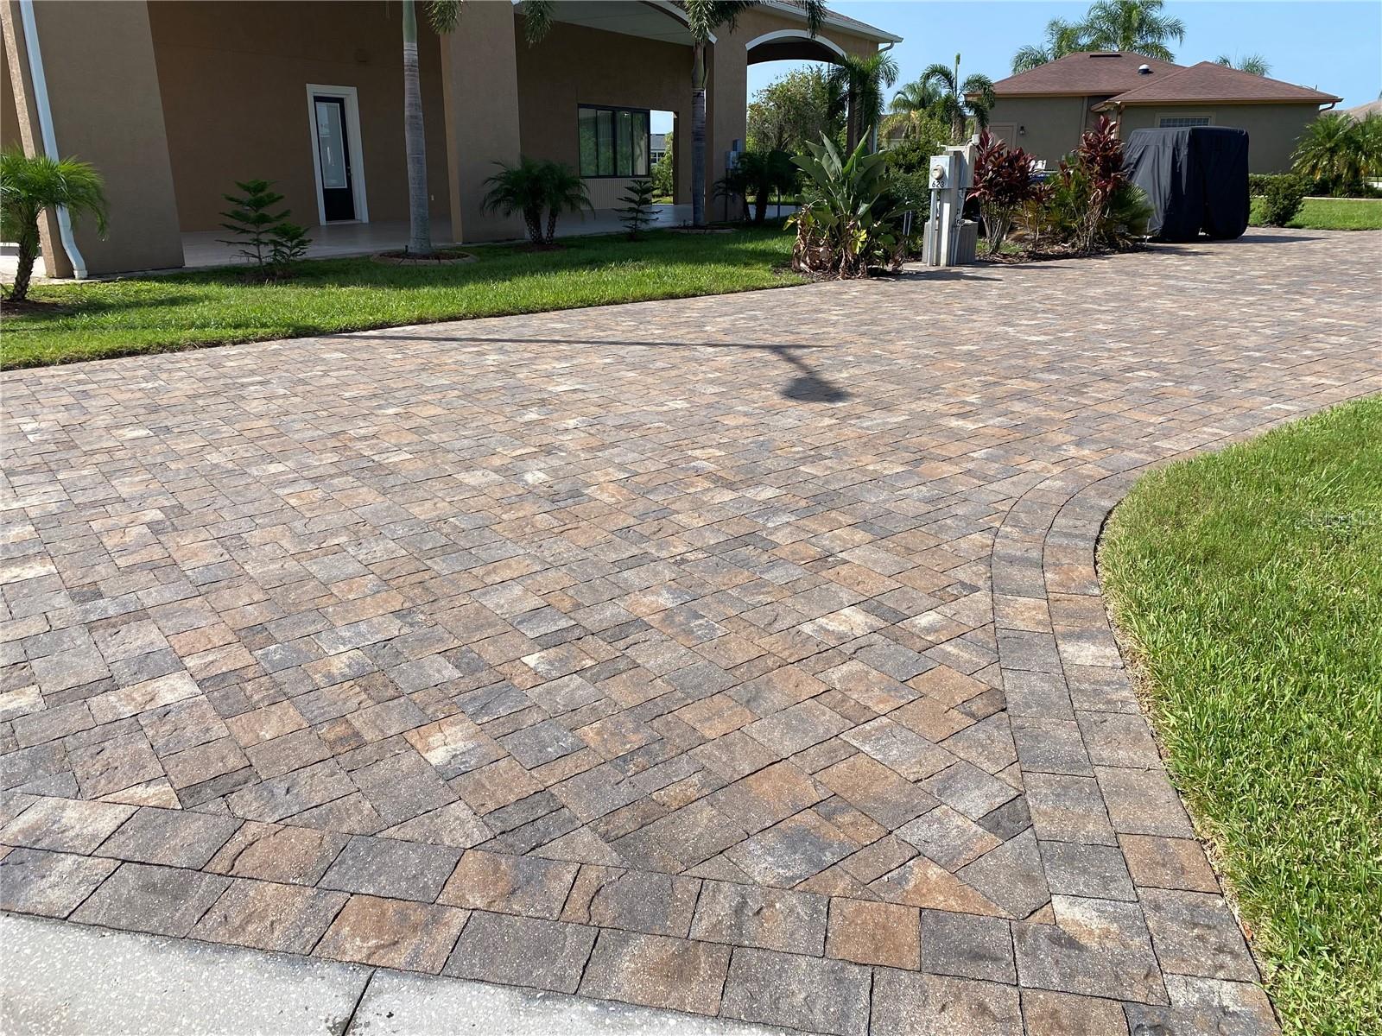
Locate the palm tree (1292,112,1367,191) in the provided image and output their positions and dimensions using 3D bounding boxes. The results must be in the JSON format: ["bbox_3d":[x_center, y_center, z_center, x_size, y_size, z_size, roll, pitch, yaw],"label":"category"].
[{"bbox_3d":[19.418,-11.006,31.552,1.925,2.451,1.925,11,22,28],"label":"palm tree"}]

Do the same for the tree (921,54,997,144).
[{"bbox_3d":[6.319,-9.147,24.850,1.766,3.581,1.766,5,19,12],"label":"tree"}]

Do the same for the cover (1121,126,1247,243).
[{"bbox_3d":[8.767,-6.090,18.946,1.270,1.860,2.400,-2,19,-9],"label":"cover"}]

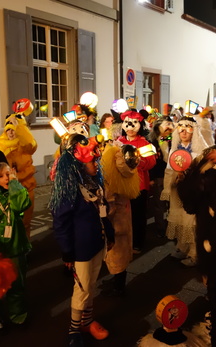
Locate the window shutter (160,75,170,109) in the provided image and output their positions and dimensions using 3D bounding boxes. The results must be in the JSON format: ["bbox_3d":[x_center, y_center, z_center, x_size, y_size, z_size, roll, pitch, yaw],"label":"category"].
[{"bbox_3d":[2.052,-2.639,14.851,0.050,1.600,0.710,5,10,34],"label":"window shutter"}]

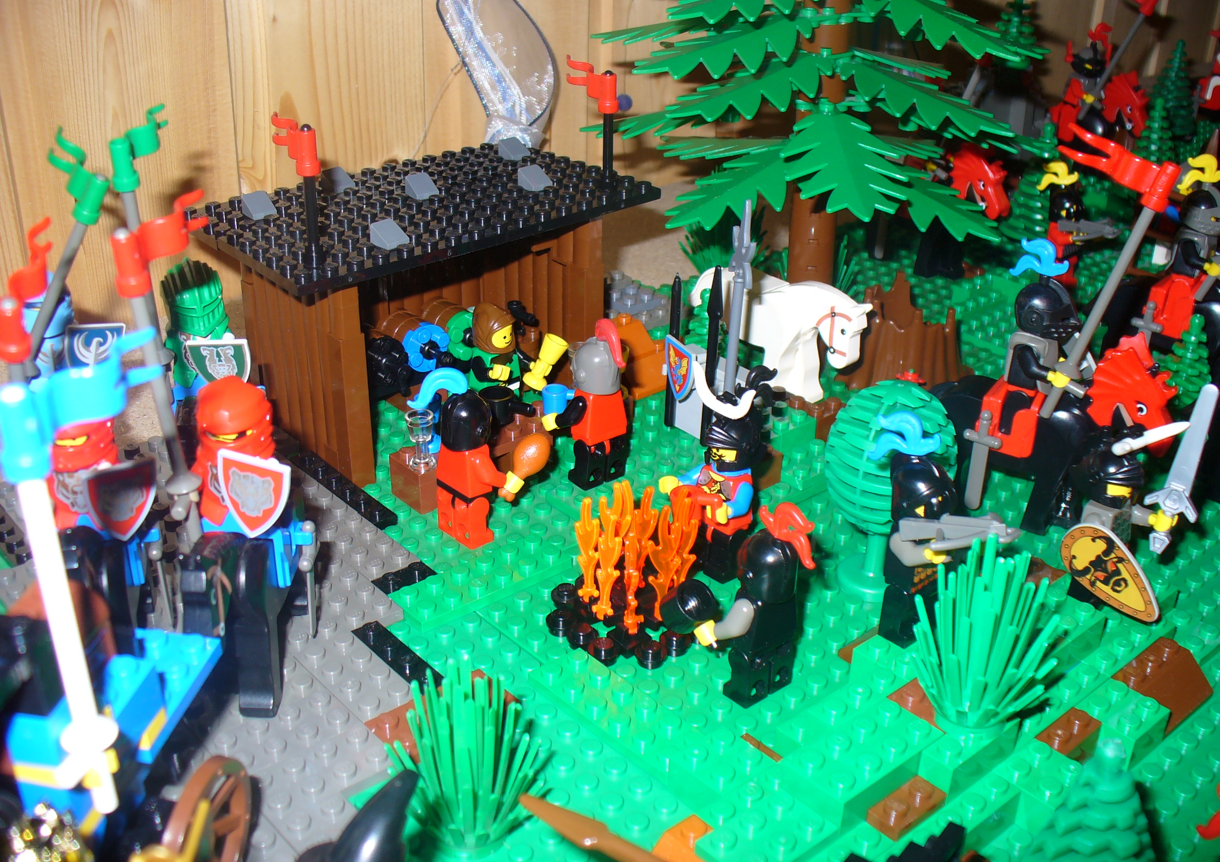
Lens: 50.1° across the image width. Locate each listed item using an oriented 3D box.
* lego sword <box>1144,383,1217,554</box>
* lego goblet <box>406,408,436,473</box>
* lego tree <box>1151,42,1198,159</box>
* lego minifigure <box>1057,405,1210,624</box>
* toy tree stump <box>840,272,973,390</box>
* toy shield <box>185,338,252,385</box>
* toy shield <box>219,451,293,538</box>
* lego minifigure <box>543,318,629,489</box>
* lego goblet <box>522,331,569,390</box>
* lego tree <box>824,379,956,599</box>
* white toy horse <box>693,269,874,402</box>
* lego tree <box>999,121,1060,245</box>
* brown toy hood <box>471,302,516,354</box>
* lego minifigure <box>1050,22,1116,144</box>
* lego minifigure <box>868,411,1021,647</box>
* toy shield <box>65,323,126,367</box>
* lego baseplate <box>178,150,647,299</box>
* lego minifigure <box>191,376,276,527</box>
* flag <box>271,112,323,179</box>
[{"bbox_3d":[0.146,0.009,0.333,0.013,0.048,0.004,16,23,23],"label":"lego sword"},{"bbox_3d":[-0.053,0.003,0.366,0.008,0.016,0.008,1,27,0],"label":"lego goblet"},{"bbox_3d":[0.317,-0.188,0.739,0.030,0.065,0.030,-21,34,-35],"label":"lego tree"},{"bbox_3d":[0.126,0.020,0.311,0.026,0.051,0.024,-21,34,-35],"label":"lego minifigure"},{"bbox_3d":[0.104,-0.034,0.452,0.045,0.035,0.045,1,27,0],"label":"toy tree stump"},{"bbox_3d":[-0.107,-0.015,0.357,0.017,0.019,0.006,-3,27,-7],"label":"toy shield"},{"bbox_3d":[-0.074,0.014,0.272,0.015,0.019,0.005,14,28,6],"label":"toy shield"},{"bbox_3d":[-0.005,-0.009,0.373,0.021,0.051,0.025,-21,34,-36],"label":"lego minifigure"},{"bbox_3d":[-0.020,-0.021,0.405,0.008,0.016,0.008,2,31,-50],"label":"lego goblet"},{"bbox_3d":[0.070,0.014,0.330,0.032,0.058,0.032,1,27,0],"label":"lego tree"},{"bbox_3d":[0.051,-0.032,0.404,0.016,0.038,0.070,-21,34,-35],"label":"white toy horse"},{"bbox_3d":[0.182,-0.101,0.556,0.030,0.060,0.030,-21,34,-36],"label":"lego tree"},{"bbox_3d":[-0.037,-0.032,0.411,0.013,0.014,0.013,-21,34,-36],"label":"brown toy hood"},{"bbox_3d":[0.248,-0.181,0.683,0.027,0.058,0.024,-12,30,-23],"label":"lego minifigure"},{"bbox_3d":[0.074,0.025,0.295,0.028,0.055,0.046,-21,34,-36],"label":"lego minifigure"},{"bbox_3d":[-0.140,-0.021,0.357,0.015,0.018,0.005,-3,27,-5],"label":"toy shield"},{"bbox_3d":[-0.058,-0.069,0.400,0.128,0.005,0.080,-21,34,-36],"label":"lego baseplate"},{"bbox_3d":[-0.079,0.012,0.281,0.022,0.043,0.017,0,27,0],"label":"lego minifigure"},{"bbox_3d":[-0.085,-0.076,0.346,0.007,0.012,0.027,-21,34,-36],"label":"flag"}]

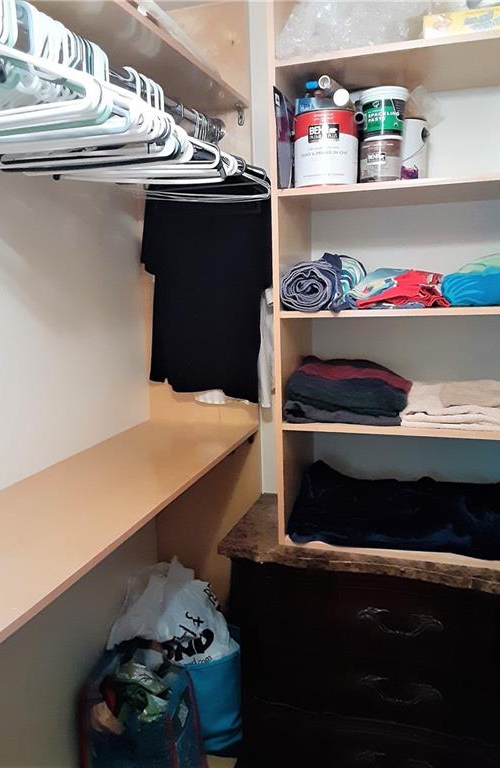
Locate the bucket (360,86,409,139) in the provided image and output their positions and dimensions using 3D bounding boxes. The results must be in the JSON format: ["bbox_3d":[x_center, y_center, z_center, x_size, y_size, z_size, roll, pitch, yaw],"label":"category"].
[{"bbox_3d":[0.347,-0.686,1.535,0.119,0.120,0.119,1,10,18],"label":"bucket"}]

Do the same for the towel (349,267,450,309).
[{"bbox_3d":[0.411,-0.256,1.601,0.247,0.097,0.273,1,10,18],"label":"towel"}]

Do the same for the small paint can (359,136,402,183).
[{"bbox_3d":[0.343,-0.566,1.557,0.109,0.123,0.109,1,10,18],"label":"small paint can"}]

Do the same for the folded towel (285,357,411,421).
[{"bbox_3d":[0.291,0.005,1.701,0.314,0.153,0.288,1,10,18],"label":"folded towel"}]

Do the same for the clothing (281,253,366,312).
[{"bbox_3d":[0.204,-0.283,1.660,0.164,0.142,0.283,1,10,18],"label":"clothing"}]

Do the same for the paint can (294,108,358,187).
[{"bbox_3d":[0.201,-0.600,1.577,0.166,0.192,0.166,-2,10,0],"label":"paint can"}]

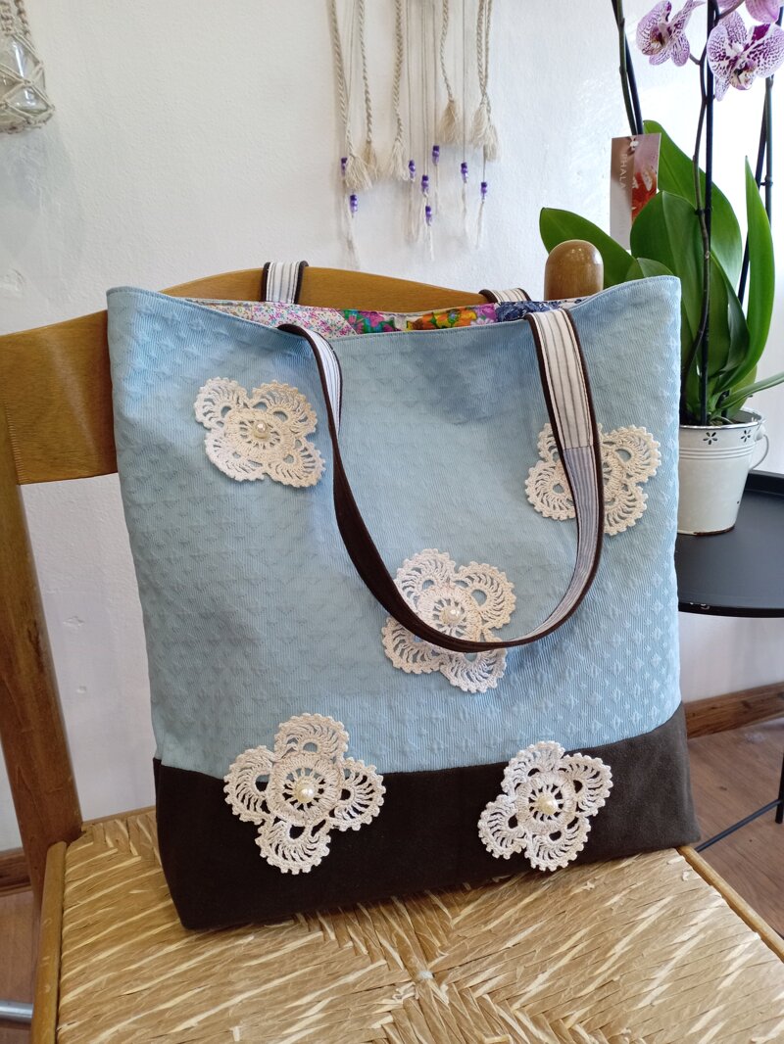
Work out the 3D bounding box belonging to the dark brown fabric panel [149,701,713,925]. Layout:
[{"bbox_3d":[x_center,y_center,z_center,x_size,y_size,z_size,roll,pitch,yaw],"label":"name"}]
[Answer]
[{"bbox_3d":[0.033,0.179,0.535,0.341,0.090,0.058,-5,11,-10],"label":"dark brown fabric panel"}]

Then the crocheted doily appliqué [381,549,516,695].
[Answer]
[{"bbox_3d":[0.035,0.062,0.495,0.084,0.090,0.008,-5,6,-10],"label":"crocheted doily appliqué"}]

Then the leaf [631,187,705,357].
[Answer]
[{"bbox_3d":[0.283,-0.253,0.841,0.074,0.178,0.050,4,20,17],"label":"leaf"}]

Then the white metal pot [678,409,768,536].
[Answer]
[{"bbox_3d":[0.334,-0.058,0.914,0.144,0.125,0.136,5,20,20],"label":"white metal pot"}]

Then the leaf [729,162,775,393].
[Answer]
[{"bbox_3d":[0.365,-0.252,0.827,0.052,0.232,0.055,6,21,22],"label":"leaf"}]

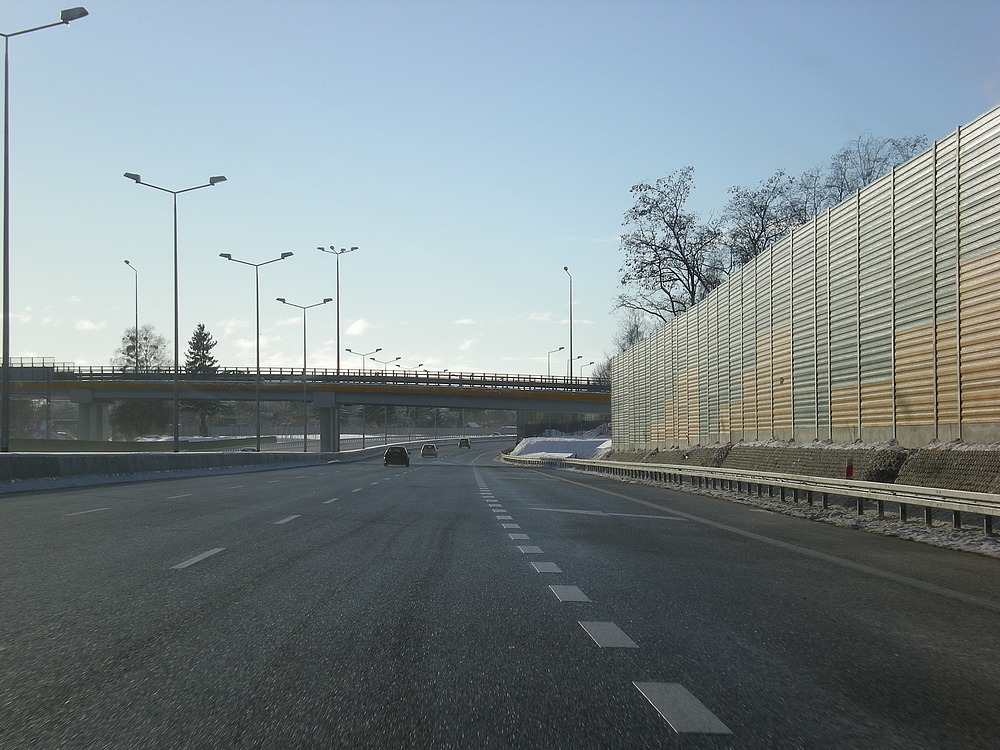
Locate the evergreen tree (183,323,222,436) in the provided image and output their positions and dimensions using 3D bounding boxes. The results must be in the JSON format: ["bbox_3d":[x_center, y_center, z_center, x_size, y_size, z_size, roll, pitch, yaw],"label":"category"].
[{"bbox_3d":[-36.713,0.634,264.757,5.400,14.170,5.200,0,-2,0],"label":"evergreen tree"}]

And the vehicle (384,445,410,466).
[{"bbox_3d":[-7.210,5.756,151.000,1.740,1.460,4.200,0,-2,-1],"label":"vehicle"}]

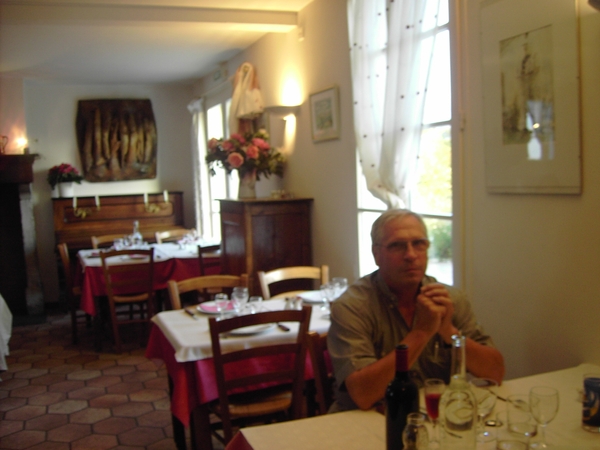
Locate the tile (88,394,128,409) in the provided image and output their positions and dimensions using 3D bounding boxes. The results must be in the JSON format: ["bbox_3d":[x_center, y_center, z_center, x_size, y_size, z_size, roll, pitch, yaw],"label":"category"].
[{"bbox_3d":[-1.283,1.185,4.074,0.246,0.015,0.284,-3,5,-22],"label":"tile"}]

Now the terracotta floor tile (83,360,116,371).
[{"bbox_3d":[-1.611,1.134,4.896,0.246,0.015,0.284,-3,5,-22],"label":"terracotta floor tile"}]

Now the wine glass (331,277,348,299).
[{"bbox_3d":[0.206,0.345,3.088,0.080,0.150,0.080,-3,4,-22],"label":"wine glass"}]

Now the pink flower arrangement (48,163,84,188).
[{"bbox_3d":[-2.657,-0.556,6.888,0.410,0.300,0.380,-4,5,-20],"label":"pink flower arrangement"}]

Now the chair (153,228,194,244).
[{"bbox_3d":[-1.333,0.517,6.733,0.440,0.890,0.470,-3,4,-22],"label":"chair"}]

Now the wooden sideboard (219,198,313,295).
[{"bbox_3d":[-0.278,0.450,4.750,0.541,1.290,0.790,-3,5,-22],"label":"wooden sideboard"}]

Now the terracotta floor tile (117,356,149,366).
[{"bbox_3d":[-1.332,1.081,4.834,0.245,0.020,0.280,-4,5,-22],"label":"terracotta floor tile"}]

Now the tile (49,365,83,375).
[{"bbox_3d":[-1.794,1.106,4.654,0.245,0.020,0.280,-4,5,-22],"label":"tile"}]

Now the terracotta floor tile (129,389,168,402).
[{"bbox_3d":[-1.045,1.171,4.167,0.246,0.015,0.284,-3,5,-22],"label":"terracotta floor tile"}]

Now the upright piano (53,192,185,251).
[{"bbox_3d":[-2.102,0.310,7.091,1.450,1.300,0.620,-3,4,-22],"label":"upright piano"}]

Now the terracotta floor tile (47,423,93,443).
[{"bbox_3d":[-1.309,1.187,3.452,0.249,0.015,0.288,-3,4,-22],"label":"terracotta floor tile"}]

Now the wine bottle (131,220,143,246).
[{"bbox_3d":[-1.759,0.100,6.500,0.092,0.286,0.092,-3,4,-22],"label":"wine bottle"}]

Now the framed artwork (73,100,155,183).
[{"bbox_3d":[-2.195,-1.005,7.218,0.940,0.940,0.050,-3,4,-22],"label":"framed artwork"}]

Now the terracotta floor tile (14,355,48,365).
[{"bbox_3d":[-2.189,1.096,4.977,0.245,0.020,0.280,-4,5,-22],"label":"terracotta floor tile"}]

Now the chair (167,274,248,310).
[{"bbox_3d":[-0.381,0.739,3.141,0.450,0.880,0.470,-3,4,-27],"label":"chair"}]

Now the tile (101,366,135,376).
[{"bbox_3d":[-1.376,1.115,4.622,0.249,0.015,0.288,-3,4,-22],"label":"tile"}]

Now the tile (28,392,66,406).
[{"bbox_3d":[-1.664,1.159,4.009,0.240,0.020,0.285,-3,4,-22],"label":"tile"}]

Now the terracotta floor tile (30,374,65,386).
[{"bbox_3d":[-1.828,1.124,4.403,0.245,0.020,0.280,-4,5,-22],"label":"terracotta floor tile"}]

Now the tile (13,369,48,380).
[{"bbox_3d":[-2.086,1.162,4.708,0.246,0.015,0.284,-3,5,-22],"label":"tile"}]

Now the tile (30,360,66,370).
[{"bbox_3d":[-2.000,1.113,4.842,0.249,0.015,0.288,-3,4,-22],"label":"tile"}]

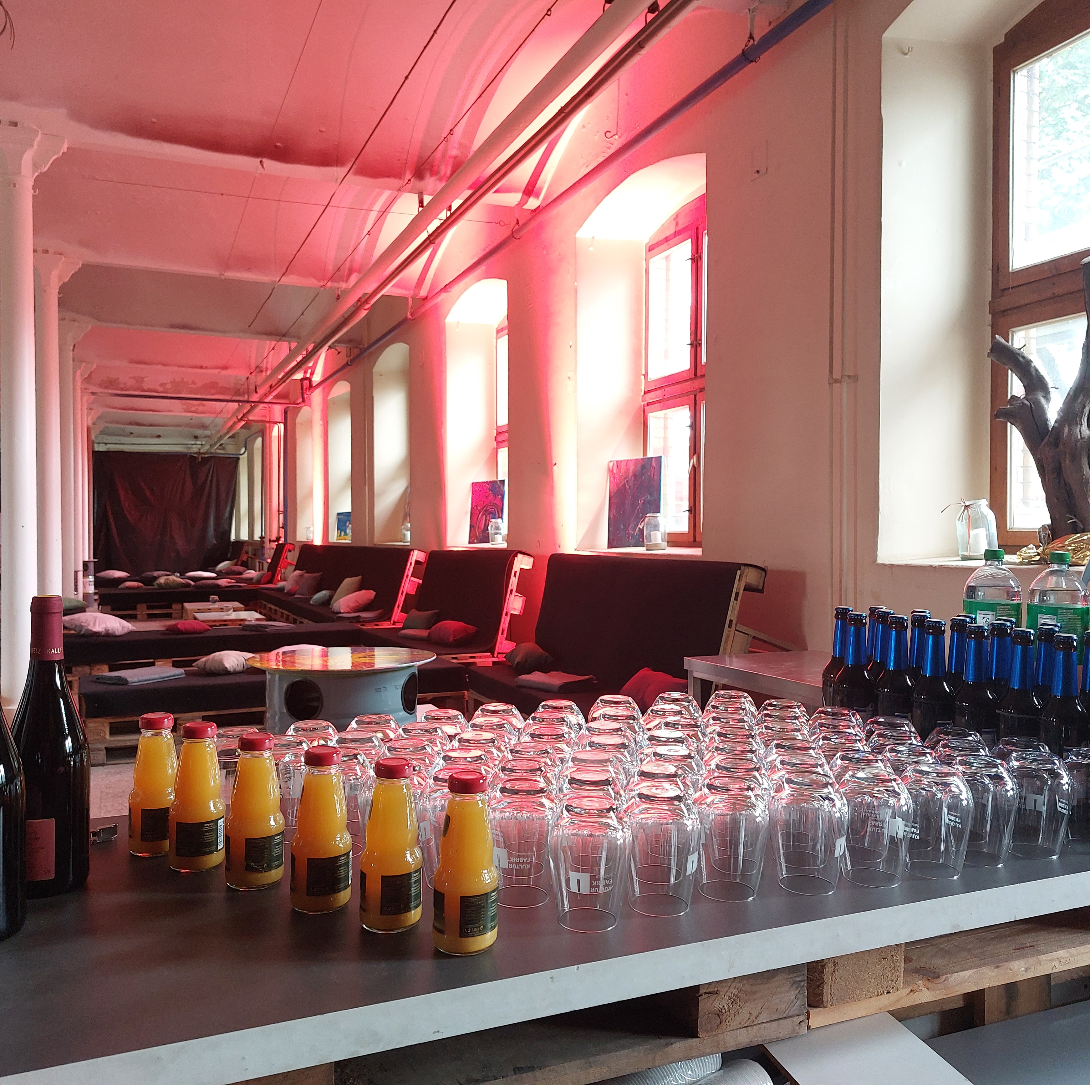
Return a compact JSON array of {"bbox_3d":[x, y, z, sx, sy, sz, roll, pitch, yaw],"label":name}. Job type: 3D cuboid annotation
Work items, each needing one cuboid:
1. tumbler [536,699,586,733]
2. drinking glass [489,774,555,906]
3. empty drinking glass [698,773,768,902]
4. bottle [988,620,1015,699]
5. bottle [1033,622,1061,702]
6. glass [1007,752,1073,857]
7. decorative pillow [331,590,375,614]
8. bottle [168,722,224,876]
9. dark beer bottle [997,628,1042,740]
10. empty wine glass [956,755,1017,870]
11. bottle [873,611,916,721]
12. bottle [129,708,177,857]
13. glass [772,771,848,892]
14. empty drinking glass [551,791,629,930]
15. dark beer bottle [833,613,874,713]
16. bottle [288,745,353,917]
[{"bbox_3d":[0.020,0.293,1.470,0.079,0.116,0.079,0,1,0],"label":"tumbler"},{"bbox_3d":[-0.024,0.309,1.039,0.079,0.116,0.079,0,1,0],"label":"drinking glass"},{"bbox_3d":[0.196,0.313,1.067,0.080,0.116,0.080,1,2,11],"label":"empty drinking glass"},{"bbox_3d":[0.689,0.243,1.517,0.060,0.241,0.060,1,2,25],"label":"bottle"},{"bbox_3d":[0.735,0.245,1.468,0.060,0.241,0.060,1,2,27],"label":"bottle"},{"bbox_3d":[0.574,0.304,1.166,0.074,0.114,0.074,2,3,27],"label":"glass"},{"bbox_3d":[-2.107,0.657,11.100,0.450,0.160,0.450,-30,12,-19],"label":"decorative pillow"},{"bbox_3d":[-0.377,0.273,1.088,0.058,0.152,0.058,0,2,-19],"label":"bottle"},{"bbox_3d":[0.677,0.243,1.422,0.060,0.240,0.060,0,1,-22],"label":"dark beer bottle"},{"bbox_3d":[0.501,0.305,1.156,0.079,0.116,0.079,0,1,0],"label":"empty wine glass"},{"bbox_3d":[0.571,0.239,1.625,0.060,0.240,0.060,0,1,-22],"label":"bottle"},{"bbox_3d":[-0.455,0.282,1.177,0.060,0.156,0.060,0,1,-22],"label":"bottle"},{"bbox_3d":[0.287,0.314,1.088,0.080,0.116,0.080,1,2,15],"label":"glass"},{"bbox_3d":[0.042,0.304,0.955,0.074,0.114,0.074,1,2,3],"label":"empty drinking glass"},{"bbox_3d":[0.482,0.228,1.552,0.062,0.235,0.062,0,1,0],"label":"dark beer bottle"},{"bbox_3d":[-0.226,0.289,1.021,0.060,0.157,0.060,0,2,-12],"label":"bottle"}]

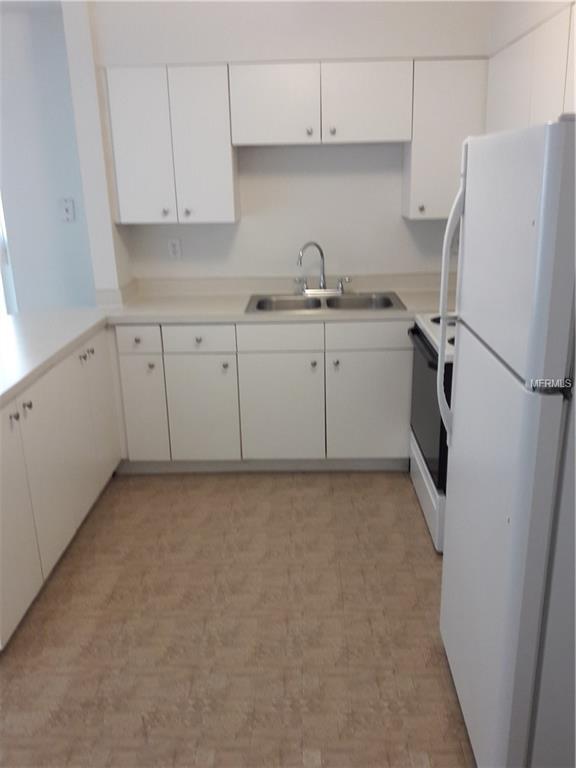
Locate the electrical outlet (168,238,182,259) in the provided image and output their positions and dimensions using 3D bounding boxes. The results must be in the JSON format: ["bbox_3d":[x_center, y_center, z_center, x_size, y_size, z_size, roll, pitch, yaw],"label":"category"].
[{"bbox_3d":[-0.657,-0.791,3.626,0.073,0.115,0.013,-1,18,1],"label":"electrical outlet"}]

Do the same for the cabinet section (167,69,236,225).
[{"bbox_3d":[-0.434,-1.264,3.331,0.304,0.753,0.310,-1,18,1],"label":"cabinet section"}]

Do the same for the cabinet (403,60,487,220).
[{"bbox_3d":[0.822,-1.279,3.304,0.370,0.760,0.290,-1,18,1],"label":"cabinet"}]

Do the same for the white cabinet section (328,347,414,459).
[{"bbox_3d":[0.429,0.037,3.537,0.452,0.613,0.500,-1,18,1],"label":"white cabinet section"}]

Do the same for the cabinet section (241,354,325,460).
[{"bbox_3d":[-0.025,0.043,3.546,0.457,0.613,0.500,-1,18,1],"label":"cabinet section"}]

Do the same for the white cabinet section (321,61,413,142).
[{"bbox_3d":[0.400,-1.457,3.254,0.457,0.369,0.310,-1,18,1],"label":"white cabinet section"}]

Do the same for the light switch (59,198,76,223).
[{"bbox_3d":[-1.161,-0.912,3.266,0.076,0.116,0.014,-1,18,1],"label":"light switch"}]

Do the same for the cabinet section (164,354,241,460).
[{"bbox_3d":[-0.446,0.048,3.554,0.385,0.613,0.500,-1,18,1],"label":"cabinet section"}]

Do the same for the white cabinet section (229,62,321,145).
[{"bbox_3d":[-0.057,-1.451,3.263,0.457,0.369,0.310,-1,18,1],"label":"white cabinet section"}]

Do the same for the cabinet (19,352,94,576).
[{"bbox_3d":[-1.212,0.305,2.571,0.575,0.765,0.665,-1,18,1],"label":"cabinet"}]

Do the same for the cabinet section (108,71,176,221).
[{"bbox_3d":[-0.738,-1.260,3.337,0.302,0.753,0.310,-1,18,1],"label":"cabinet section"}]

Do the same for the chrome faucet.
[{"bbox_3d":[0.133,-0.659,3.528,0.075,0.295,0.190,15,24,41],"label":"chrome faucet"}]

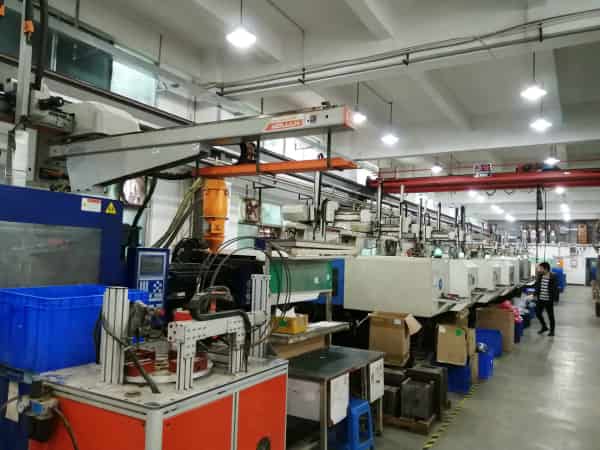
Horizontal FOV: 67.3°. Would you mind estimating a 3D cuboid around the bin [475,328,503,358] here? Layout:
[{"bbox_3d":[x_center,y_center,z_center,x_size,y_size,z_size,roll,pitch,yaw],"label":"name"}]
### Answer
[{"bbox_3d":[3.390,2.067,8.111,0.460,0.486,0.480,0,-4,31],"label":"bin"}]

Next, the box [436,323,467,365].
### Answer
[{"bbox_3d":[2.061,1.560,5.993,0.363,0.503,0.360,0,-4,31],"label":"box"}]

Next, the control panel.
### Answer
[{"bbox_3d":[-1.150,0.398,3.420,0.120,0.450,0.285,0,-4,37],"label":"control panel"}]

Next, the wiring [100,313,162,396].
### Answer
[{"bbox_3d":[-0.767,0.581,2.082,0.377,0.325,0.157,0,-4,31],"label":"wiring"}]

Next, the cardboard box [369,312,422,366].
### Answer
[{"bbox_3d":[1.022,1.245,5.022,0.410,0.540,0.340,0,-4,31],"label":"cardboard box"}]

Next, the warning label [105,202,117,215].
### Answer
[{"bbox_3d":[-1.363,-0.121,3.250,0.004,0.086,0.094,0,-4,31],"label":"warning label"}]

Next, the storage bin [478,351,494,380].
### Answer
[{"bbox_3d":[2.582,1.945,6.348,0.280,0.400,0.280,0,-3,32],"label":"storage bin"}]

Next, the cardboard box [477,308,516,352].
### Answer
[{"bbox_3d":[3.762,1.970,8.658,0.604,0.762,0.550,0,-4,31],"label":"cardboard box"}]

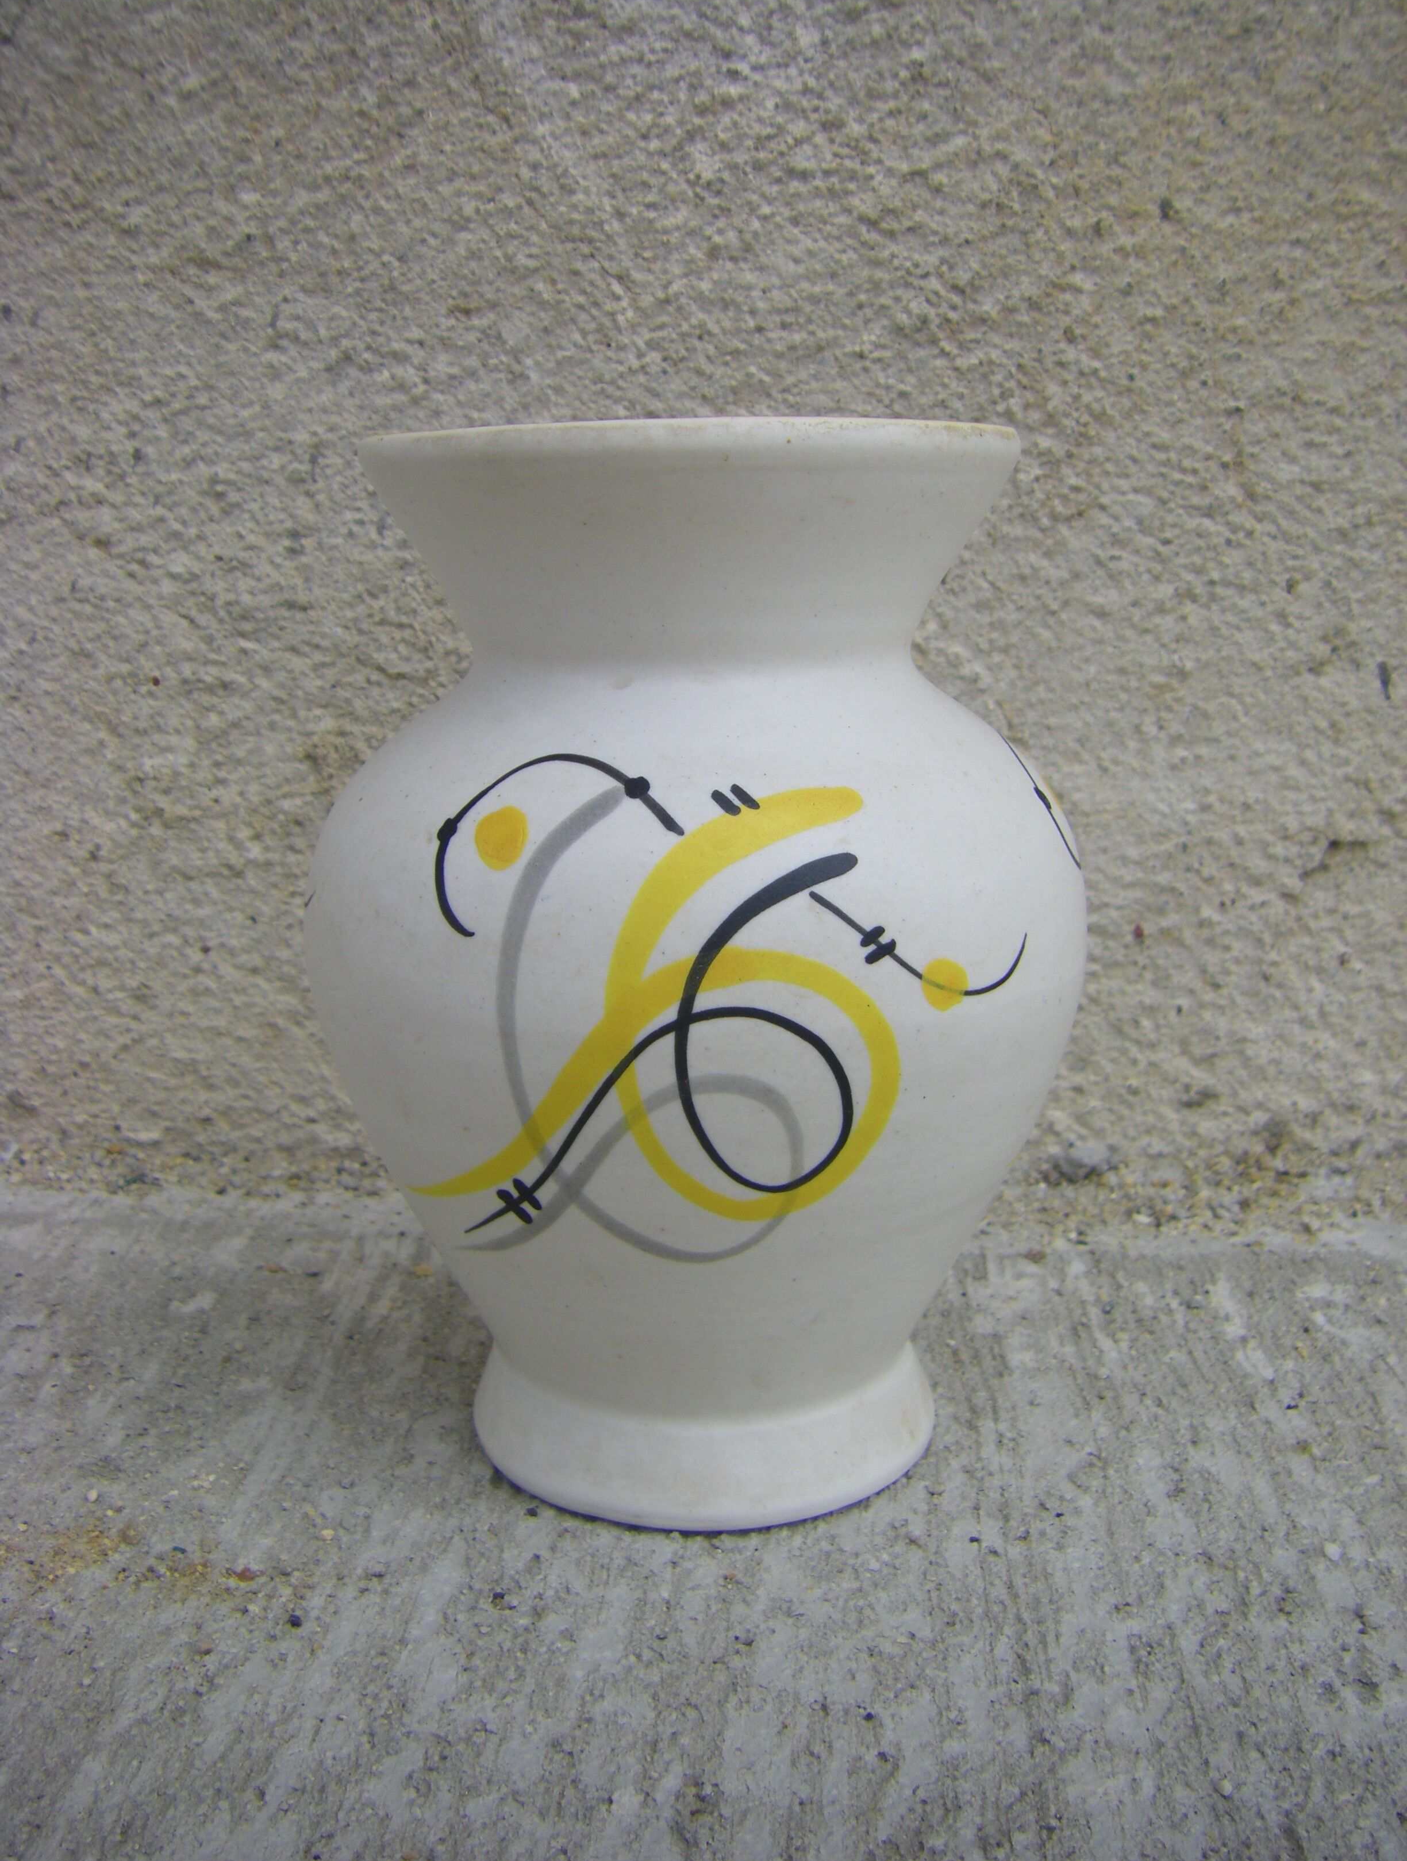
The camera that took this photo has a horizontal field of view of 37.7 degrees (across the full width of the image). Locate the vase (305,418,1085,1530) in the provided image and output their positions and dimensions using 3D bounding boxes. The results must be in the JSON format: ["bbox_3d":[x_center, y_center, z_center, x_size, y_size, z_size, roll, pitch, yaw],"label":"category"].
[{"bbox_3d":[-0.001,0.004,0.389,0.143,0.190,0.143,-1,11,0],"label":"vase"}]

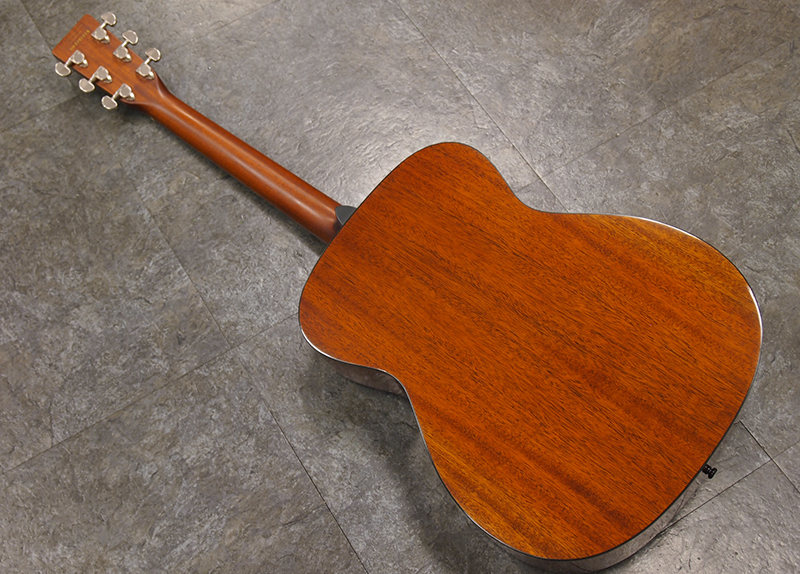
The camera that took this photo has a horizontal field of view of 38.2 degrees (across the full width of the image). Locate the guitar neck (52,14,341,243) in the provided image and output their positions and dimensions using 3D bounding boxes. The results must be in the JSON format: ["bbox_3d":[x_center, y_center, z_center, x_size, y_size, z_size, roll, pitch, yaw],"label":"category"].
[{"bbox_3d":[-0.252,-0.208,1.504,0.496,0.080,0.110,35,78,20],"label":"guitar neck"}]

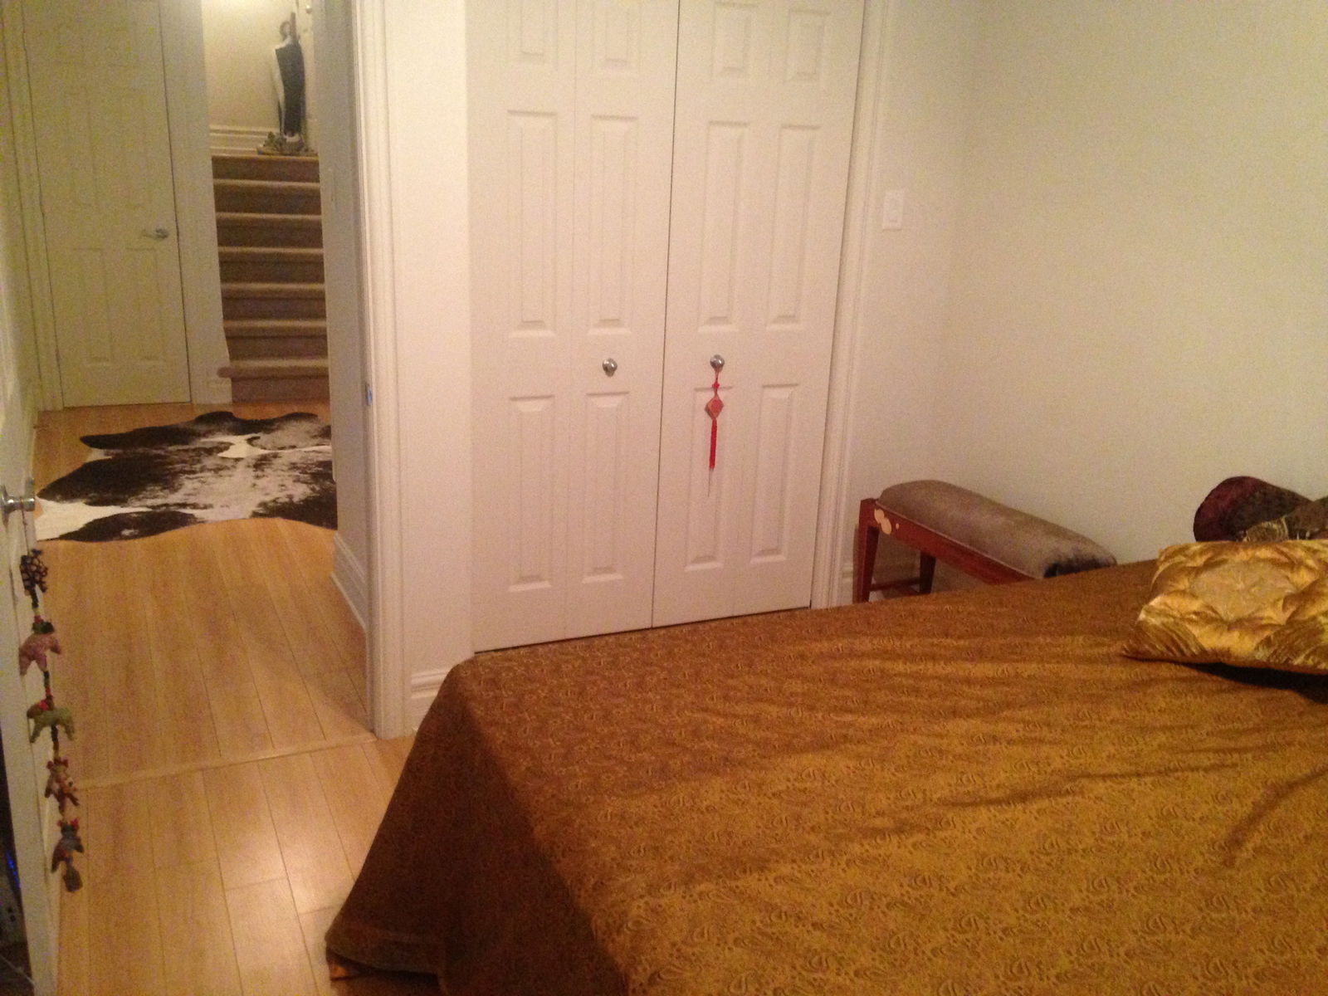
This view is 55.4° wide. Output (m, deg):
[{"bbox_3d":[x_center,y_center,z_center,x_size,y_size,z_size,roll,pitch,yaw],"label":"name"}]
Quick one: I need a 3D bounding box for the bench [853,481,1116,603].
[{"bbox_3d":[0.986,0.267,3.970,0.305,0.492,0.870,-7,19,-28],"label":"bench"}]

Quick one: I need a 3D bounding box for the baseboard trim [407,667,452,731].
[{"bbox_3d":[-0.605,0.539,3.411,0.175,0.172,0.018,-5,19,-23],"label":"baseboard trim"}]

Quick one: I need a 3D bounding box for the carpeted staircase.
[{"bbox_3d":[-2.283,-1.374,7.593,0.930,1.255,1.670,-5,19,-23],"label":"carpeted staircase"}]

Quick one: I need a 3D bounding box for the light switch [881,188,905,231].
[{"bbox_3d":[0.737,-0.920,4.048,0.074,0.118,0.010,-5,19,-23],"label":"light switch"}]

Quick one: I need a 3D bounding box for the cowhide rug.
[{"bbox_3d":[-1.960,-0.142,5.731,1.630,0.012,2.270,-5,19,-23],"label":"cowhide rug"}]

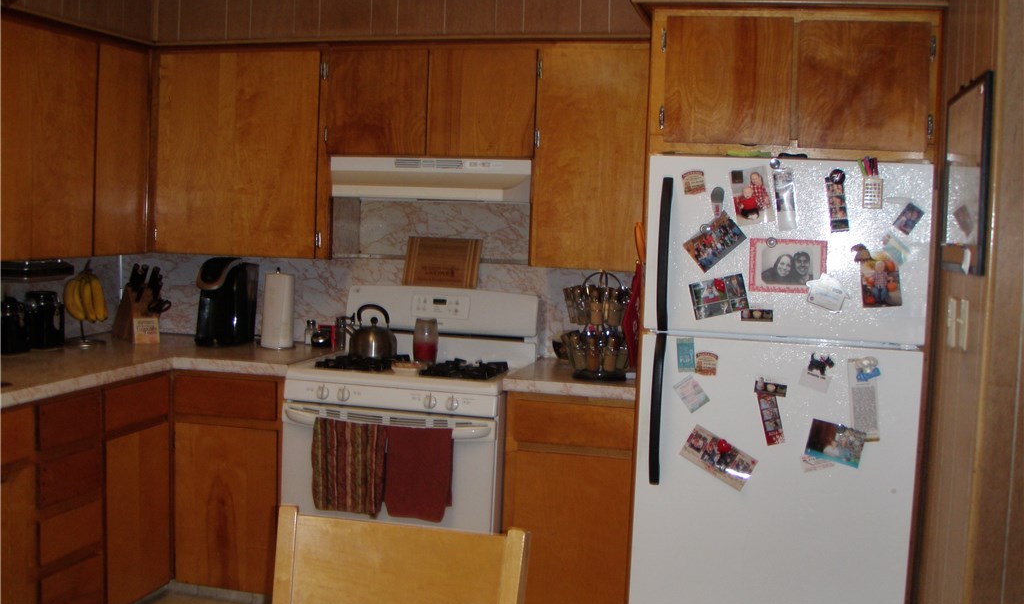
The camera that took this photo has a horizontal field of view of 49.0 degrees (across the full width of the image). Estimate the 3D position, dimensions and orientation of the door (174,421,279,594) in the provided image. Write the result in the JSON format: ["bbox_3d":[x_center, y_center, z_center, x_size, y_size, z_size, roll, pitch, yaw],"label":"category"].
[{"bbox_3d":[-1.005,0.719,3.930,0.407,0.590,0.030,3,4,14],"label":"door"}]

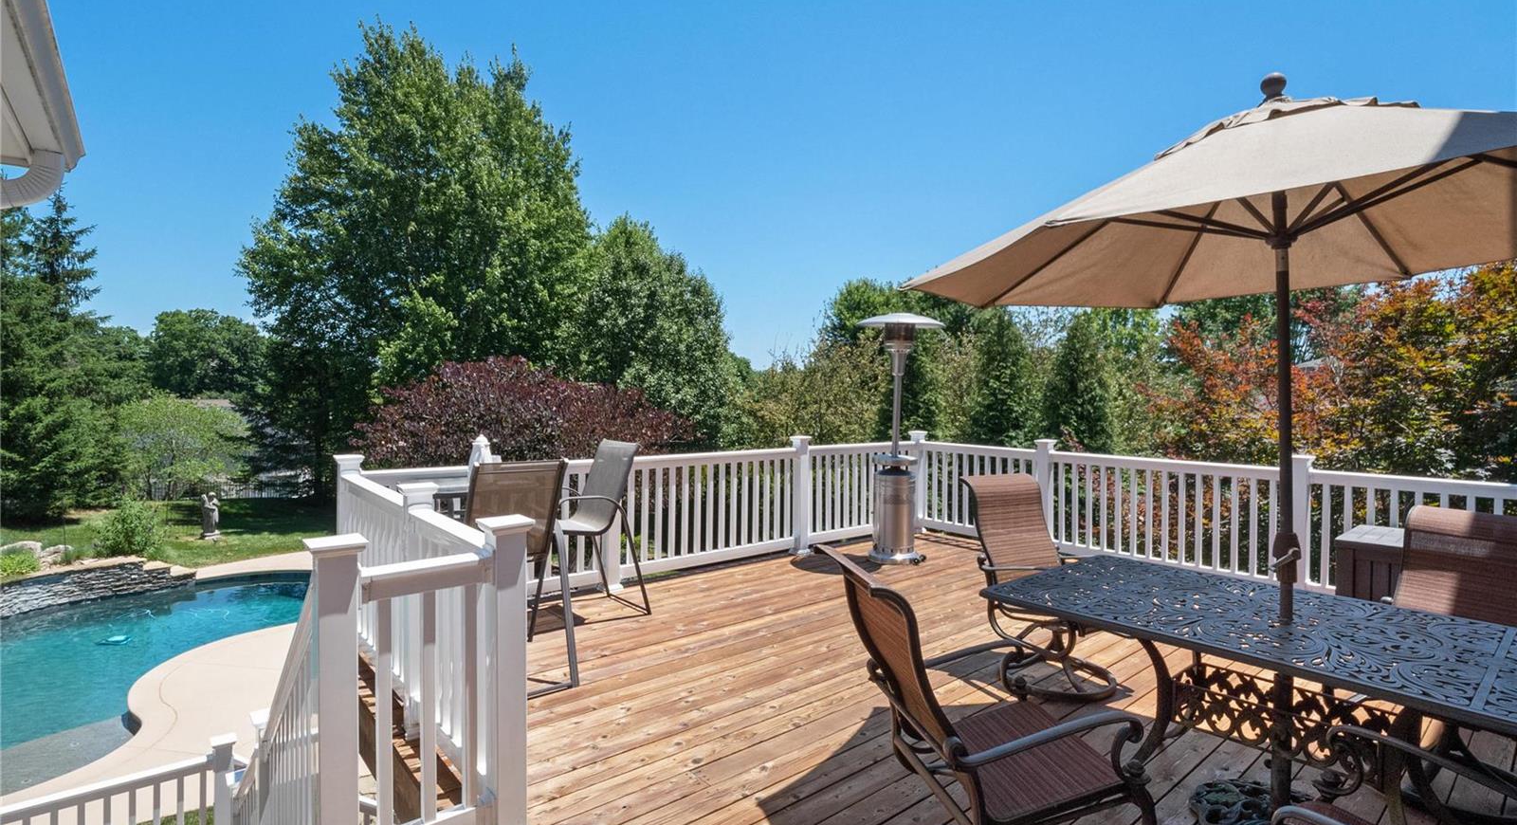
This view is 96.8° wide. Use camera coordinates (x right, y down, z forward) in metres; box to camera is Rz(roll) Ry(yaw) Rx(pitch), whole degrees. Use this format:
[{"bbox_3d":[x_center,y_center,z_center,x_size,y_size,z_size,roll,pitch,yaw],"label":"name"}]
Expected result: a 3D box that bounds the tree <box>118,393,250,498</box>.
[{"bbox_3d":[-19.850,1.210,23.300,3.600,3.650,3.600,-1,2,-40],"label":"tree"}]

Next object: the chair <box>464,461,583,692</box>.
[{"bbox_3d":[-1.378,0.815,3.617,0.580,1.170,0.810,-1,1,-34],"label":"chair"}]

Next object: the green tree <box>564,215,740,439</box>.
[{"bbox_3d":[-3.760,-1.570,21.500,6.000,9.400,5.900,0,1,-10],"label":"green tree"}]

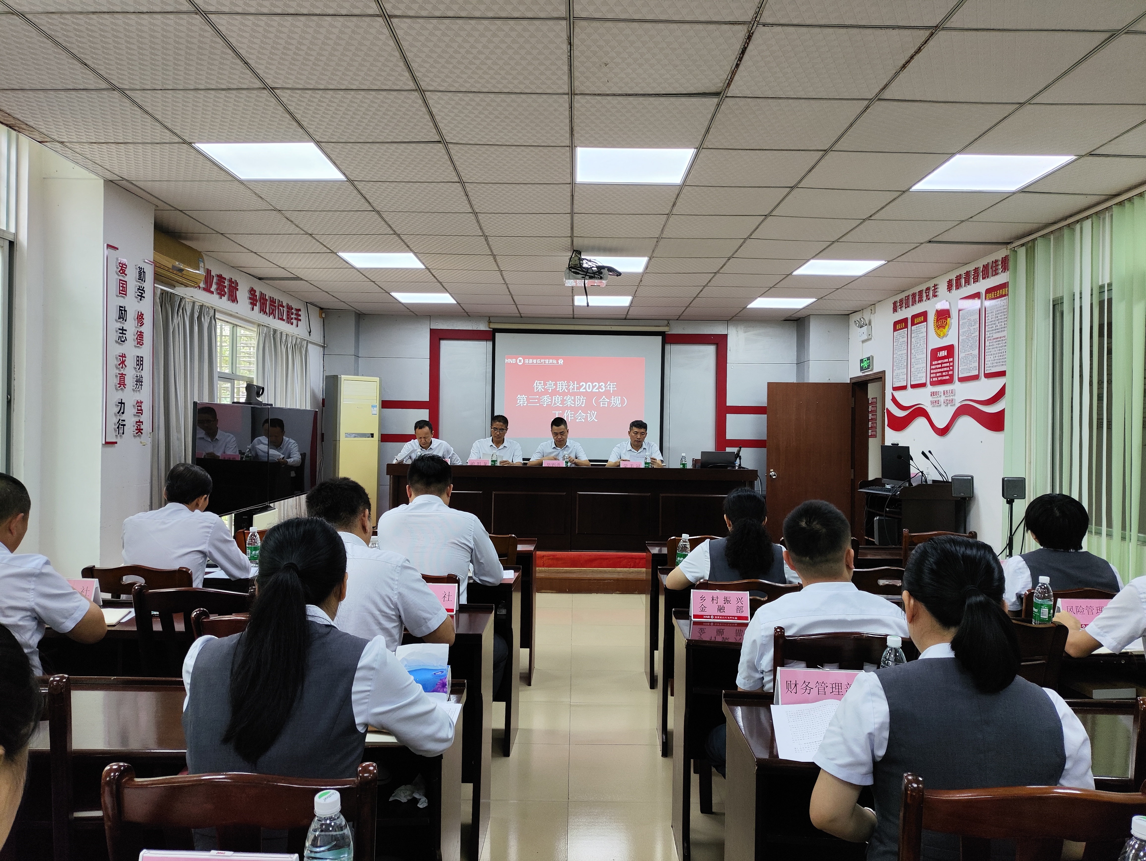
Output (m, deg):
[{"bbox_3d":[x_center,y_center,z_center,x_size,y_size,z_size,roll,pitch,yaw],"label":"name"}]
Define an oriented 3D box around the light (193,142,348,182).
[{"bbox_3d":[-1.522,-1.382,4.056,0.595,0.040,0.575,1,0,0],"label":"light"}]

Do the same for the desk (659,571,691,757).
[{"bbox_3d":[1.347,1.109,3.818,1.850,0.806,0.360,1,0,0],"label":"desk"}]

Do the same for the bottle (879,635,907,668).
[{"bbox_3d":[0.760,0.605,1.893,0.066,0.234,0.066,1,0,0],"label":"bottle"}]

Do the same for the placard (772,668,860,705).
[{"bbox_3d":[0.600,0.622,1.917,0.210,0.108,0.075,1,0,5],"label":"placard"}]

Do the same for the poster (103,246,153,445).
[{"bbox_3d":[-2.595,-0.480,4.645,0.030,1.110,0.510,1,0,0],"label":"poster"}]

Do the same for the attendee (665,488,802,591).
[{"bbox_3d":[0.667,0.853,3.418,0.560,1.212,0.780,1,0,-2],"label":"attendee"}]

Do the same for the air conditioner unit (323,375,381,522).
[{"bbox_3d":[-2.364,0.280,8.505,0.340,1.716,0.520,1,-1,44],"label":"air conditioner unit"}]

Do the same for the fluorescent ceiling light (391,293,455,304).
[{"bbox_3d":[-1.495,-1.344,8.014,0.600,0.050,0.585,1,0,0],"label":"fluorescent ceiling light"}]

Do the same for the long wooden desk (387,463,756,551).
[{"bbox_3d":[-0.013,0.767,8.080,3.630,0.830,0.600,1,0,0],"label":"long wooden desk"}]

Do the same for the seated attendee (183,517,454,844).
[{"bbox_3d":[-0.497,0.817,1.656,0.520,1.292,0.660,1,0,4],"label":"seated attendee"}]

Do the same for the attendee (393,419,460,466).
[{"bbox_3d":[-1.490,0.516,8.150,0.660,1.230,0.700,1,0,0],"label":"attendee"}]

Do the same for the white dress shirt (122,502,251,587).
[{"bbox_3d":[-1.610,0.589,3.320,0.480,0.580,0.450,1,0,5],"label":"white dress shirt"}]

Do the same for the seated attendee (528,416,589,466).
[{"bbox_3d":[-0.157,0.508,8.447,0.620,1.320,0.800,1,0,0],"label":"seated attendee"}]

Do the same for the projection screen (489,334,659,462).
[{"bbox_3d":[0.055,-0.394,8.953,1.947,1.442,0.050,1,0,0],"label":"projection screen"}]

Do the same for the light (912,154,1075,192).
[{"bbox_3d":[2.096,-1.303,4.004,0.600,0.050,0.585,1,0,0],"label":"light"}]

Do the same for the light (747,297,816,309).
[{"bbox_3d":[2.104,-1.285,8.006,0.600,0.050,0.585,1,0,0],"label":"light"}]

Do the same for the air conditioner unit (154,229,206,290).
[{"bbox_3d":[-2.777,-1.199,5.333,0.210,0.321,0.860,1,0,0],"label":"air conditioner unit"}]

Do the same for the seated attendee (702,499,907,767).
[{"bbox_3d":[0.690,0.815,2.400,0.560,1.240,0.680,1,0,0],"label":"seated attendee"}]

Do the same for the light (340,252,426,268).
[{"bbox_3d":[-1.516,-1.372,6.373,0.595,0.040,0.575,1,0,0],"label":"light"}]

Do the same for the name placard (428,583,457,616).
[{"bbox_3d":[-0.522,0.601,2.877,0.207,0.104,0.075,1,0,0],"label":"name placard"}]

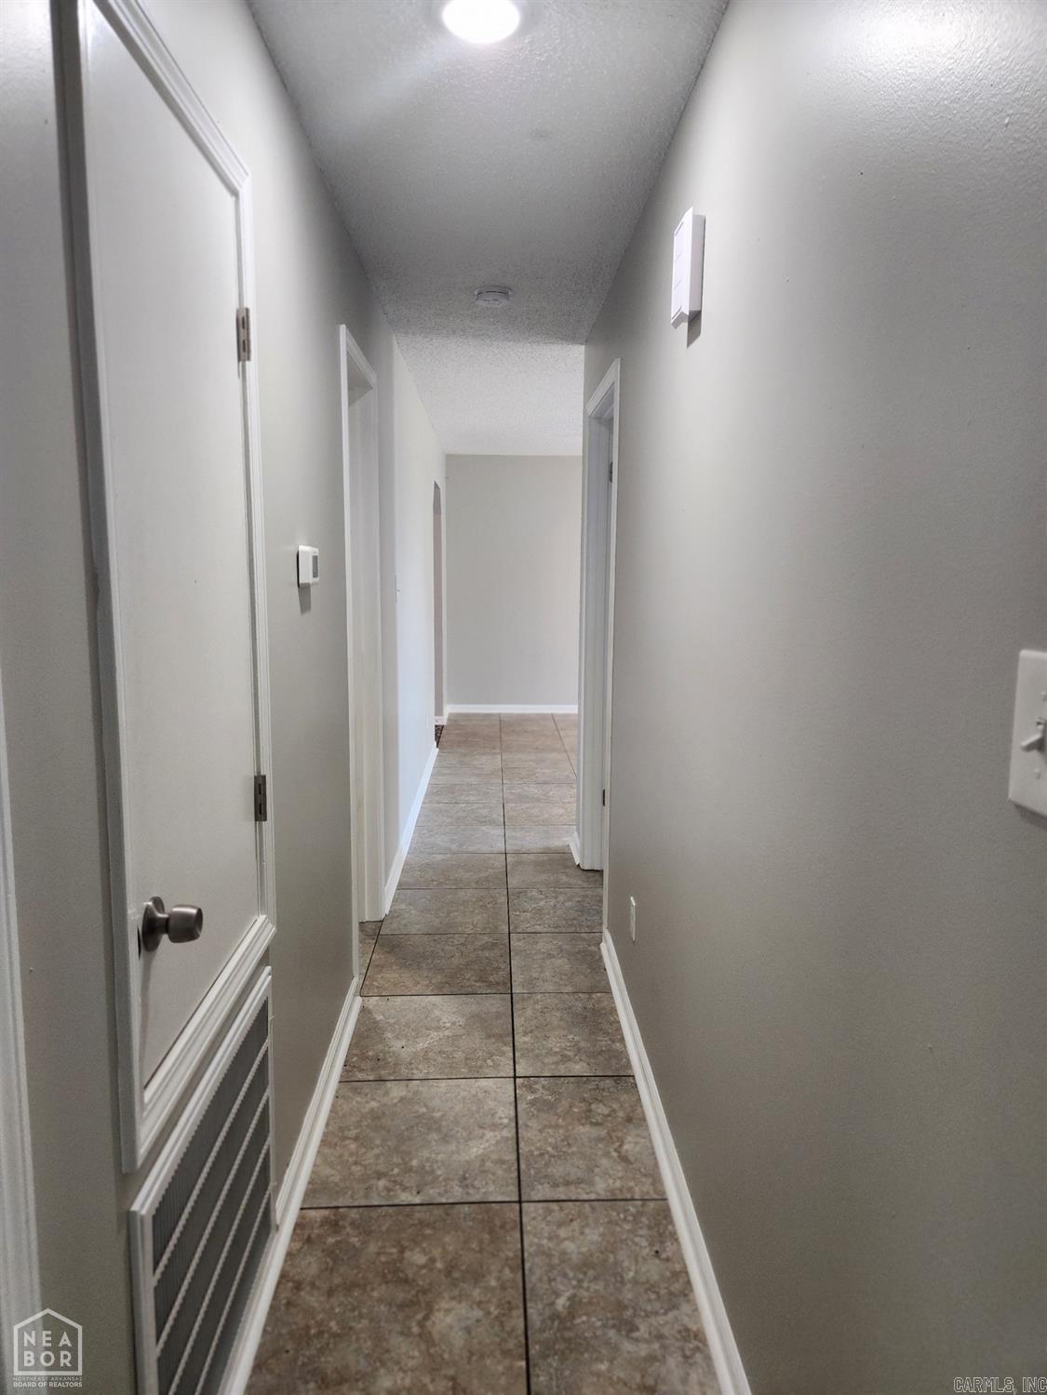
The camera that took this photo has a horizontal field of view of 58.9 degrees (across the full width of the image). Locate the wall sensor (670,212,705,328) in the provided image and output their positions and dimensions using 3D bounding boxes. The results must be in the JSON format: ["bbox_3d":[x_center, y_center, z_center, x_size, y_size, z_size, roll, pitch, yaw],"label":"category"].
[{"bbox_3d":[0.335,-0.863,1.890,0.042,0.190,0.152,0,8,-2],"label":"wall sensor"}]

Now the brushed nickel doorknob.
[{"bbox_3d":[-0.452,0.296,1.208,0.062,0.065,0.065,0,8,-2],"label":"brushed nickel doorknob"}]

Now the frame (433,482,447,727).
[{"bbox_3d":[-0.754,-0.682,7.526,0.130,2.040,0.938,0,8,-2],"label":"frame"}]

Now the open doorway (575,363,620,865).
[{"bbox_3d":[0.354,-0.150,3.698,0.140,2.095,0.958,0,8,-2],"label":"open doorway"}]

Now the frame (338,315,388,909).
[{"bbox_3d":[-0.602,-0.087,3.212,0.140,2.095,0.730,0,8,-2],"label":"frame"}]

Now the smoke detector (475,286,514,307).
[{"bbox_3d":[-0.111,-1.482,3.433,0.138,0.040,0.138,0,8,-2],"label":"smoke detector"}]

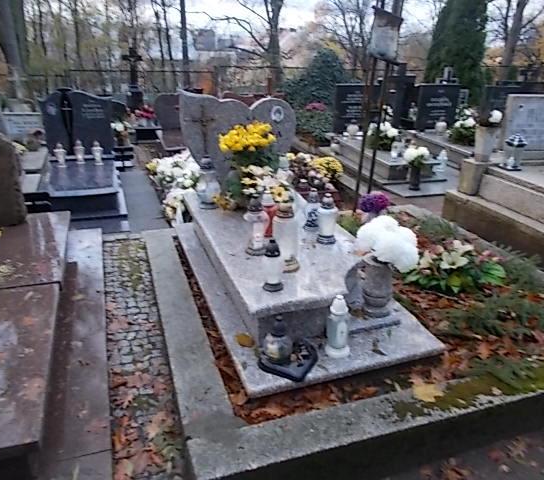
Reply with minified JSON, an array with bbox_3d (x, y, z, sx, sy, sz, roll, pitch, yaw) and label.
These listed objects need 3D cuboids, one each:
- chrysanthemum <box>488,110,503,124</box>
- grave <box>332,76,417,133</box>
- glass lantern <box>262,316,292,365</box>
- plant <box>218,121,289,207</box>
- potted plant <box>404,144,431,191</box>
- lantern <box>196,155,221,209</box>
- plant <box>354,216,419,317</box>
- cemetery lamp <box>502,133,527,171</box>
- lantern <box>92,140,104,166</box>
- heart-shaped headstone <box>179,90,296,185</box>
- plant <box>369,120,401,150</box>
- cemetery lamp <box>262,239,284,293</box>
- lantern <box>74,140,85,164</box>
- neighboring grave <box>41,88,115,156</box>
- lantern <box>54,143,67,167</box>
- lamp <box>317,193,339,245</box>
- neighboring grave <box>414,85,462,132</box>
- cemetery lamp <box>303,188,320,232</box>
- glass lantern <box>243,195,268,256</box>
[{"bbox_3d":[2.139,-1.163,4.577,0.130,0.116,0.130,-5,24,-11],"label":"chrysanthemum"},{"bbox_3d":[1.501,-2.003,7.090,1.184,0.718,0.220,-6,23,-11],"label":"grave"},{"bbox_3d":[0.025,0.441,2.168,0.134,0.223,0.134,1,23,0],"label":"glass lantern"},{"bbox_3d":[-0.128,-0.456,2.910,0.390,0.481,0.360,-8,24,-18],"label":"plant"},{"bbox_3d":[1.534,-0.750,5.020,0.250,0.440,0.230,-9,24,-17],"label":"potted plant"},{"bbox_3d":[-0.463,-0.429,3.537,0.155,0.365,0.155,-9,24,-17],"label":"lantern"},{"bbox_3d":[0.565,0.138,2.435,0.290,0.510,0.270,-1,23,1],"label":"plant"},{"bbox_3d":[2.261,-0.819,4.440,0.165,0.305,0.165,-5,24,-11],"label":"cemetery lamp"},{"bbox_3d":[-1.731,-0.865,4.779,0.097,0.231,0.097,-7,25,-17],"label":"lantern"},{"bbox_3d":[-0.251,-0.750,3.676,0.885,0.786,0.110,-7,25,-17],"label":"heart-shaped headstone"},{"bbox_3d":[1.358,-1.234,5.688,0.360,0.316,0.360,-5,24,-11],"label":"plant"},{"bbox_3d":[0.008,0.124,2.334,0.100,0.242,0.100,-1,23,1],"label":"cemetery lamp"},{"bbox_3d":[-2.058,-0.949,5.164,0.110,0.255,0.110,-9,24,-17],"label":"lantern"},{"bbox_3d":[-1.962,-1.200,4.915,0.685,0.673,0.100,-7,25,-17],"label":"neighboring grave"},{"bbox_3d":[-2.071,-0.833,4.708,0.093,0.229,0.093,-7,25,-17],"label":"lantern"},{"bbox_3d":[0.332,-0.132,2.886,0.119,0.294,0.119,1,23,0],"label":"lamp"},{"bbox_3d":[2.455,-1.991,7.195,0.715,0.641,0.120,-7,25,-17],"label":"neighboring grave"},{"bbox_3d":[0.251,-0.188,3.035,0.102,0.267,0.102,1,23,0],"label":"cemetery lamp"},{"bbox_3d":[-0.075,-0.071,2.284,0.122,0.288,0.122,0,23,0],"label":"glass lantern"}]

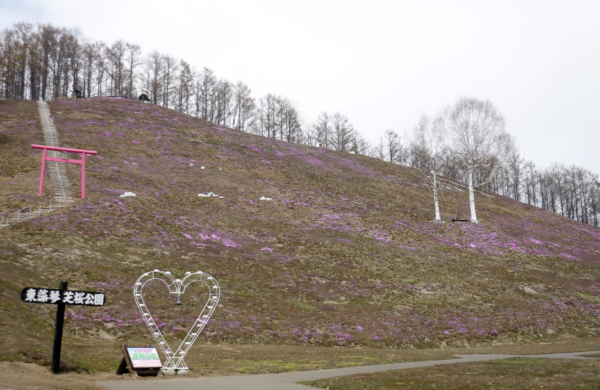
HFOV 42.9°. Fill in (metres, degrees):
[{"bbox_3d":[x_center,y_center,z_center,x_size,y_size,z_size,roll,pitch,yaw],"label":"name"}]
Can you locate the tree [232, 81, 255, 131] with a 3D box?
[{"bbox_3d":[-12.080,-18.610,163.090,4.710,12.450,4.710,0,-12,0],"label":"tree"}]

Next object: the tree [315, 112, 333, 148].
[{"bbox_3d":[4.890,-12.870,158.720,3.750,9.030,3.750,0,-12,0],"label":"tree"}]

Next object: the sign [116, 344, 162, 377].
[{"bbox_3d":[-4.524,4.665,21.500,1.000,0.880,0.720,11,-17,-41],"label":"sign"}]

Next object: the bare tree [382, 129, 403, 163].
[{"bbox_3d":[19.240,-9.740,158.670,4.160,8.560,4.160,0,-12,0],"label":"bare tree"}]

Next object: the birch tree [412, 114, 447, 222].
[{"bbox_3d":[12.940,-2.730,76.210,3.400,11.140,3.400,0,-12,0],"label":"birch tree"}]

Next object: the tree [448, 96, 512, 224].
[{"bbox_3d":[18.080,-3.670,76.410,6.410,13.060,6.410,0,-12,0],"label":"tree"}]

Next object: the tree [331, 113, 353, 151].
[{"bbox_3d":[8.640,-12.670,158.760,4.580,9.460,4.580,0,-12,0],"label":"tree"}]

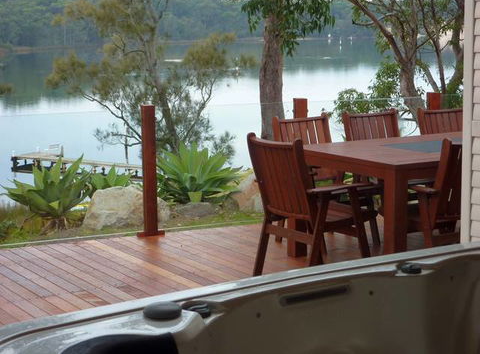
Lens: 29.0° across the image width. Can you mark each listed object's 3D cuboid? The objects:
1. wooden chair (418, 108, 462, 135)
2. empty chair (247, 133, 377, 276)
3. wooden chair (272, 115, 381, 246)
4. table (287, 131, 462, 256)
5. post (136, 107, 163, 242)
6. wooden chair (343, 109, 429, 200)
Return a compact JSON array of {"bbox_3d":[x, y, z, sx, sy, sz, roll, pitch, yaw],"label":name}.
[{"bbox_3d":[1.742,-0.072,7.274,0.571,0.923,0.651,-5,10,-28],"label":"wooden chair"},{"bbox_3d":[0.441,0.183,5.707,0.651,0.923,0.571,-7,11,-36],"label":"empty chair"},{"bbox_3d":[0.621,0.026,6.719,0.571,0.923,0.651,-7,11,-35],"label":"wooden chair"},{"bbox_3d":[1.565,0.139,6.460,2.222,0.758,1.116,-6,10,-31],"label":"table"},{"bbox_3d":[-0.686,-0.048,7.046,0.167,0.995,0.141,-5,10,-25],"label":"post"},{"bbox_3d":[1.189,-0.029,7.032,0.571,0.923,0.651,-6,10,-33],"label":"wooden chair"}]

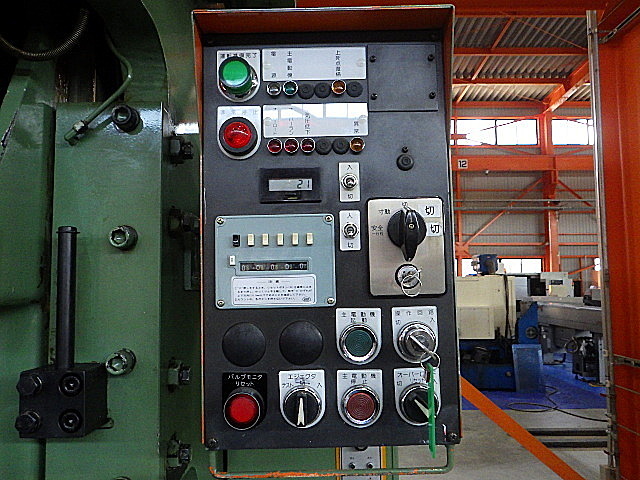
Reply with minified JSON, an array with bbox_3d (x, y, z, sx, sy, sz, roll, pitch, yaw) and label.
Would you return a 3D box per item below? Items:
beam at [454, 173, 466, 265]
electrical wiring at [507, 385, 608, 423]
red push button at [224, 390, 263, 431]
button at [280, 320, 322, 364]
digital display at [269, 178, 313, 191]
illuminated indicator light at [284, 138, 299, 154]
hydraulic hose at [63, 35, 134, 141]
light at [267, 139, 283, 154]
[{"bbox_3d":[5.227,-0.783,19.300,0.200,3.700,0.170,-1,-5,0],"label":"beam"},{"bbox_3d":[2.570,1.850,5.930,1.000,0.030,1.600,-1,-5,0],"label":"electrical wiring"},{"bbox_3d":[-0.072,0.161,0.489,0.035,0.035,0.020,-1,-5,0],"label":"red push button"},{"bbox_3d":[-0.018,0.097,0.486,0.042,0.042,0.013,-1,-5,0],"label":"button"},{"bbox_3d":[-0.029,-0.054,0.501,0.042,0.011,0.005,-1,-5,0],"label":"digital display"},{"bbox_3d":[-0.028,-0.091,0.501,0.014,0.014,0.012,-1,-5,0],"label":"illuminated indicator light"},{"bbox_3d":[-0.290,-0.207,0.690,0.085,0.170,0.090,-1,-4,1],"label":"hydraulic hose"},{"bbox_3d":[-0.044,-0.091,0.502,0.014,0.014,0.012,-1,-5,0],"label":"light"}]

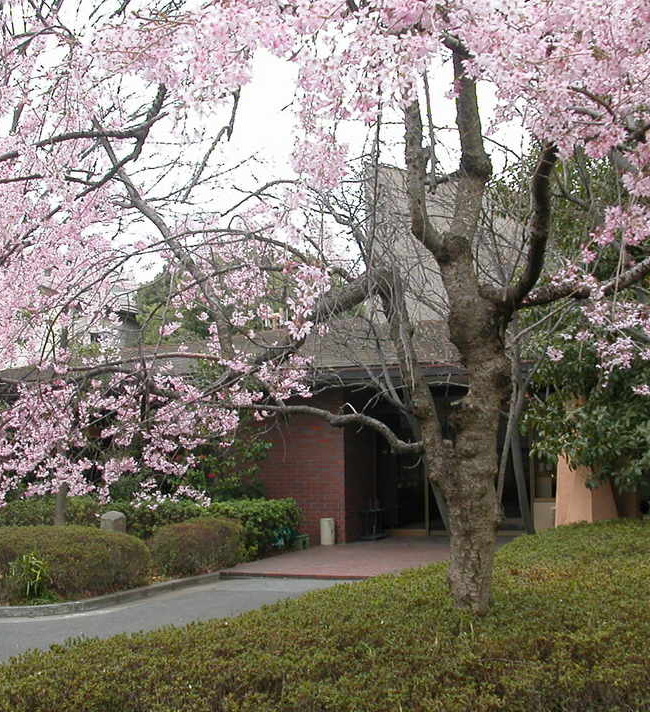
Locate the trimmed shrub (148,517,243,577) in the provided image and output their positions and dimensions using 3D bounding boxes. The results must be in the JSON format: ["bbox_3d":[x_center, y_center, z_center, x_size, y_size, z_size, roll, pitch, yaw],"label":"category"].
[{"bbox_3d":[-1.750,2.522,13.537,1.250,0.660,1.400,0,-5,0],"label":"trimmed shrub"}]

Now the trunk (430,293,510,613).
[{"bbox_3d":[1.056,0.703,7.367,0.550,2.348,0.480,0,-5,0],"label":"trunk"}]

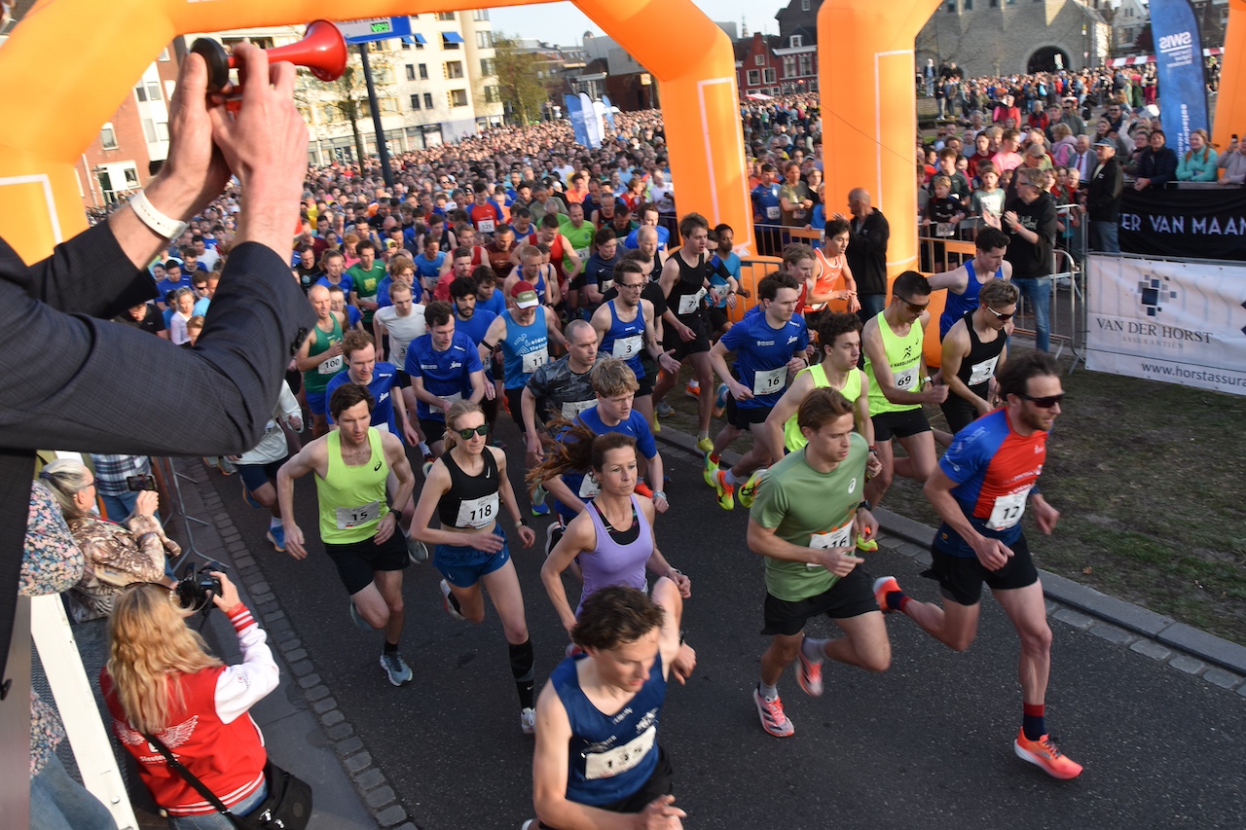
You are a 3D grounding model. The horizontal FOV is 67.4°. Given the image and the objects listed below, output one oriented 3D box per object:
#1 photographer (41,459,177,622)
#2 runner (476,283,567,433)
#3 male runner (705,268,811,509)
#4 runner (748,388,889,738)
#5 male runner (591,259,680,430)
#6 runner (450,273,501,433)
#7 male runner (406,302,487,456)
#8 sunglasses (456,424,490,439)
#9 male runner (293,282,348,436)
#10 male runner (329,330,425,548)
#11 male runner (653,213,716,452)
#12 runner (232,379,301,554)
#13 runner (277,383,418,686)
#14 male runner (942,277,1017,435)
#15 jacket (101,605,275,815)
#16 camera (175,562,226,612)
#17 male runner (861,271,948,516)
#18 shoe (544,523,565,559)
[{"bbox_3d":[-2.189,0.912,4.303,0.520,1.620,0.580,9,24,35],"label":"photographer"},{"bbox_3d":[-0.682,-0.193,6.936,0.620,1.680,0.700,-14,21,-25],"label":"runner"},{"bbox_3d":[0.908,-0.072,6.084,0.600,1.720,0.850,-19,23,-35],"label":"male runner"},{"bbox_3d":[0.753,0.700,3.726,0.600,1.760,0.860,-17,21,-28],"label":"runner"},{"bbox_3d":[0.054,-0.278,6.941,0.660,1.780,0.850,-17,20,-27],"label":"male runner"},{"bbox_3d":[-1.055,-0.273,7.259,0.560,1.690,0.650,-13,20,-23],"label":"runner"},{"bbox_3d":[-1.097,0.103,6.211,0.620,1.790,0.800,-16,20,-25],"label":"male runner"},{"bbox_3d":[-0.636,0.065,3.900,0.145,0.050,0.140,-16,21,-28],"label":"sunglasses"},{"bbox_3d":[-2.331,-0.197,7.637,0.600,1.770,0.780,-16,20,-26],"label":"male runner"},{"bbox_3d":[-1.505,0.255,5.895,0.600,1.680,0.680,-16,22,-26],"label":"male runner"},{"bbox_3d":[0.550,-0.646,7.349,0.580,1.830,0.750,-17,22,-29],"label":"male runner"},{"bbox_3d":[-2.445,0.241,6.345,0.620,1.770,0.900,-16,20,-26],"label":"runner"},{"bbox_3d":[-1.216,0.611,4.705,0.640,1.670,0.800,-13,20,-21],"label":"runner"},{"bbox_3d":[2.033,0.032,5.500,0.580,1.700,0.750,-18,22,-33],"label":"male runner"},{"bbox_3d":[-1.275,0.877,2.841,0.540,0.600,0.450,-1,19,11],"label":"jacket"},{"bbox_3d":[-1.376,0.550,3.042,0.140,0.110,0.140,-6,19,-1],"label":"camera"},{"bbox_3d":[1.638,0.025,5.420,0.580,1.770,0.800,-17,21,-28],"label":"male runner"},{"bbox_3d":[-0.381,0.717,5.294,0.100,0.285,0.120,-17,42,-29],"label":"shoe"}]

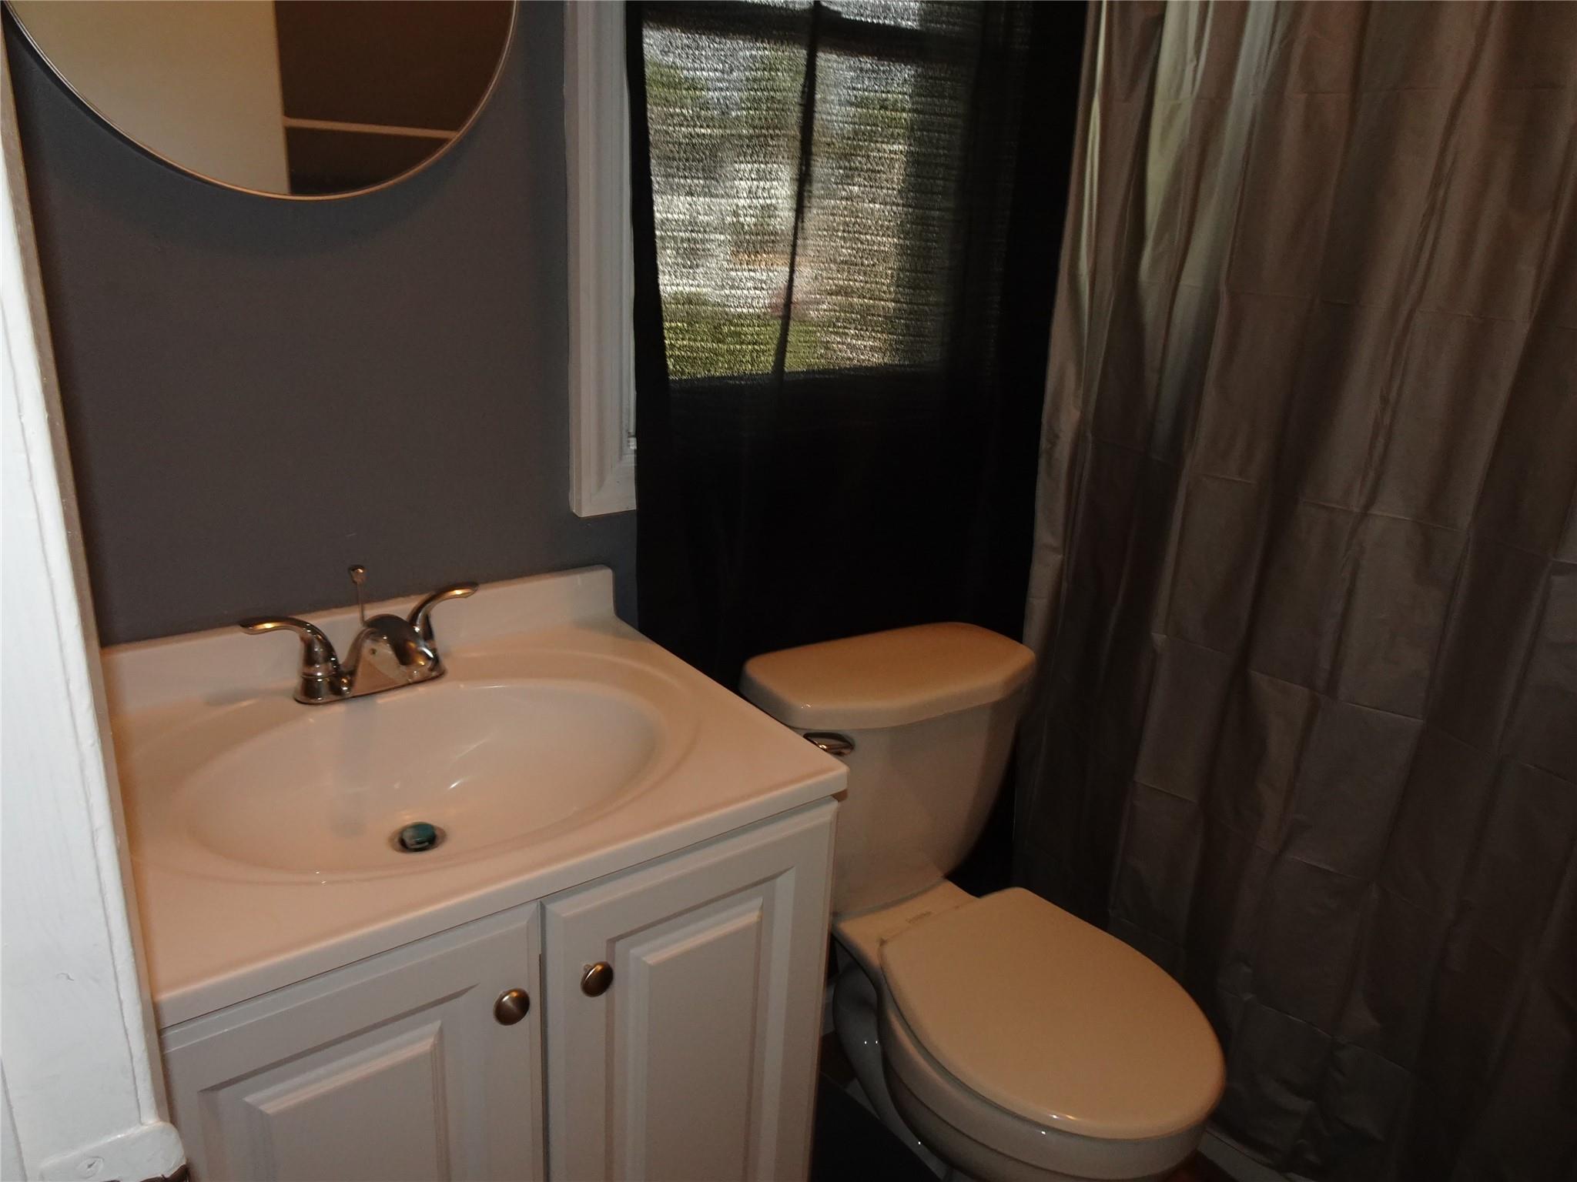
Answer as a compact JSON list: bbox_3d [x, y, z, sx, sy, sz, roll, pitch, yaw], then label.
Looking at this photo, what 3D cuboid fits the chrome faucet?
[{"bbox_3d":[-0.412,0.056,1.120,0.242,0.125,0.150,-12,25,-36],"label":"chrome faucet"}]

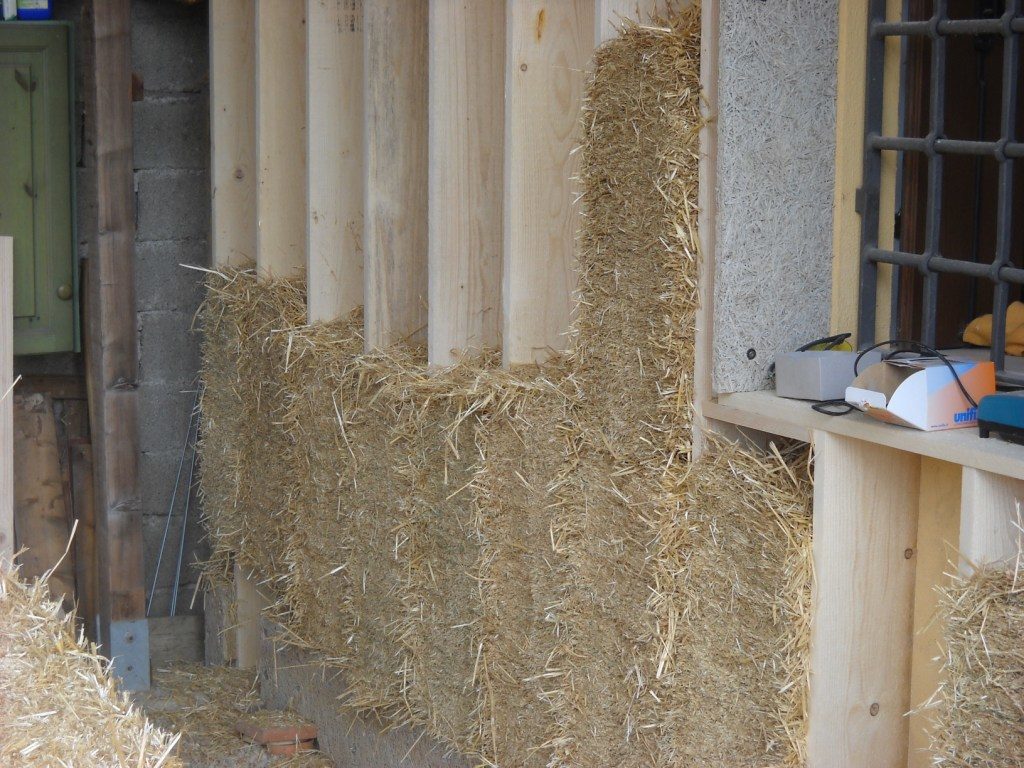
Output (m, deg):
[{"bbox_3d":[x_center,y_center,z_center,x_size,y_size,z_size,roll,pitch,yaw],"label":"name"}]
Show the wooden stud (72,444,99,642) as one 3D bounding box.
[{"bbox_3d":[-1.159,0.480,5.251,0.065,0.640,0.045,-4,6,-30],"label":"wooden stud"}]

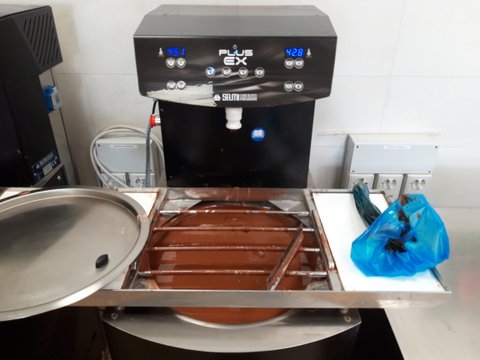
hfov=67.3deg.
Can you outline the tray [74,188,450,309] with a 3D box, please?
[{"bbox_3d":[-0.010,0.127,0.782,0.751,0.041,0.342,0,29,0],"label":"tray"}]

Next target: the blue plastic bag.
[{"bbox_3d":[0.301,0.090,0.710,0.174,0.113,0.169,0,29,0],"label":"blue plastic bag"}]

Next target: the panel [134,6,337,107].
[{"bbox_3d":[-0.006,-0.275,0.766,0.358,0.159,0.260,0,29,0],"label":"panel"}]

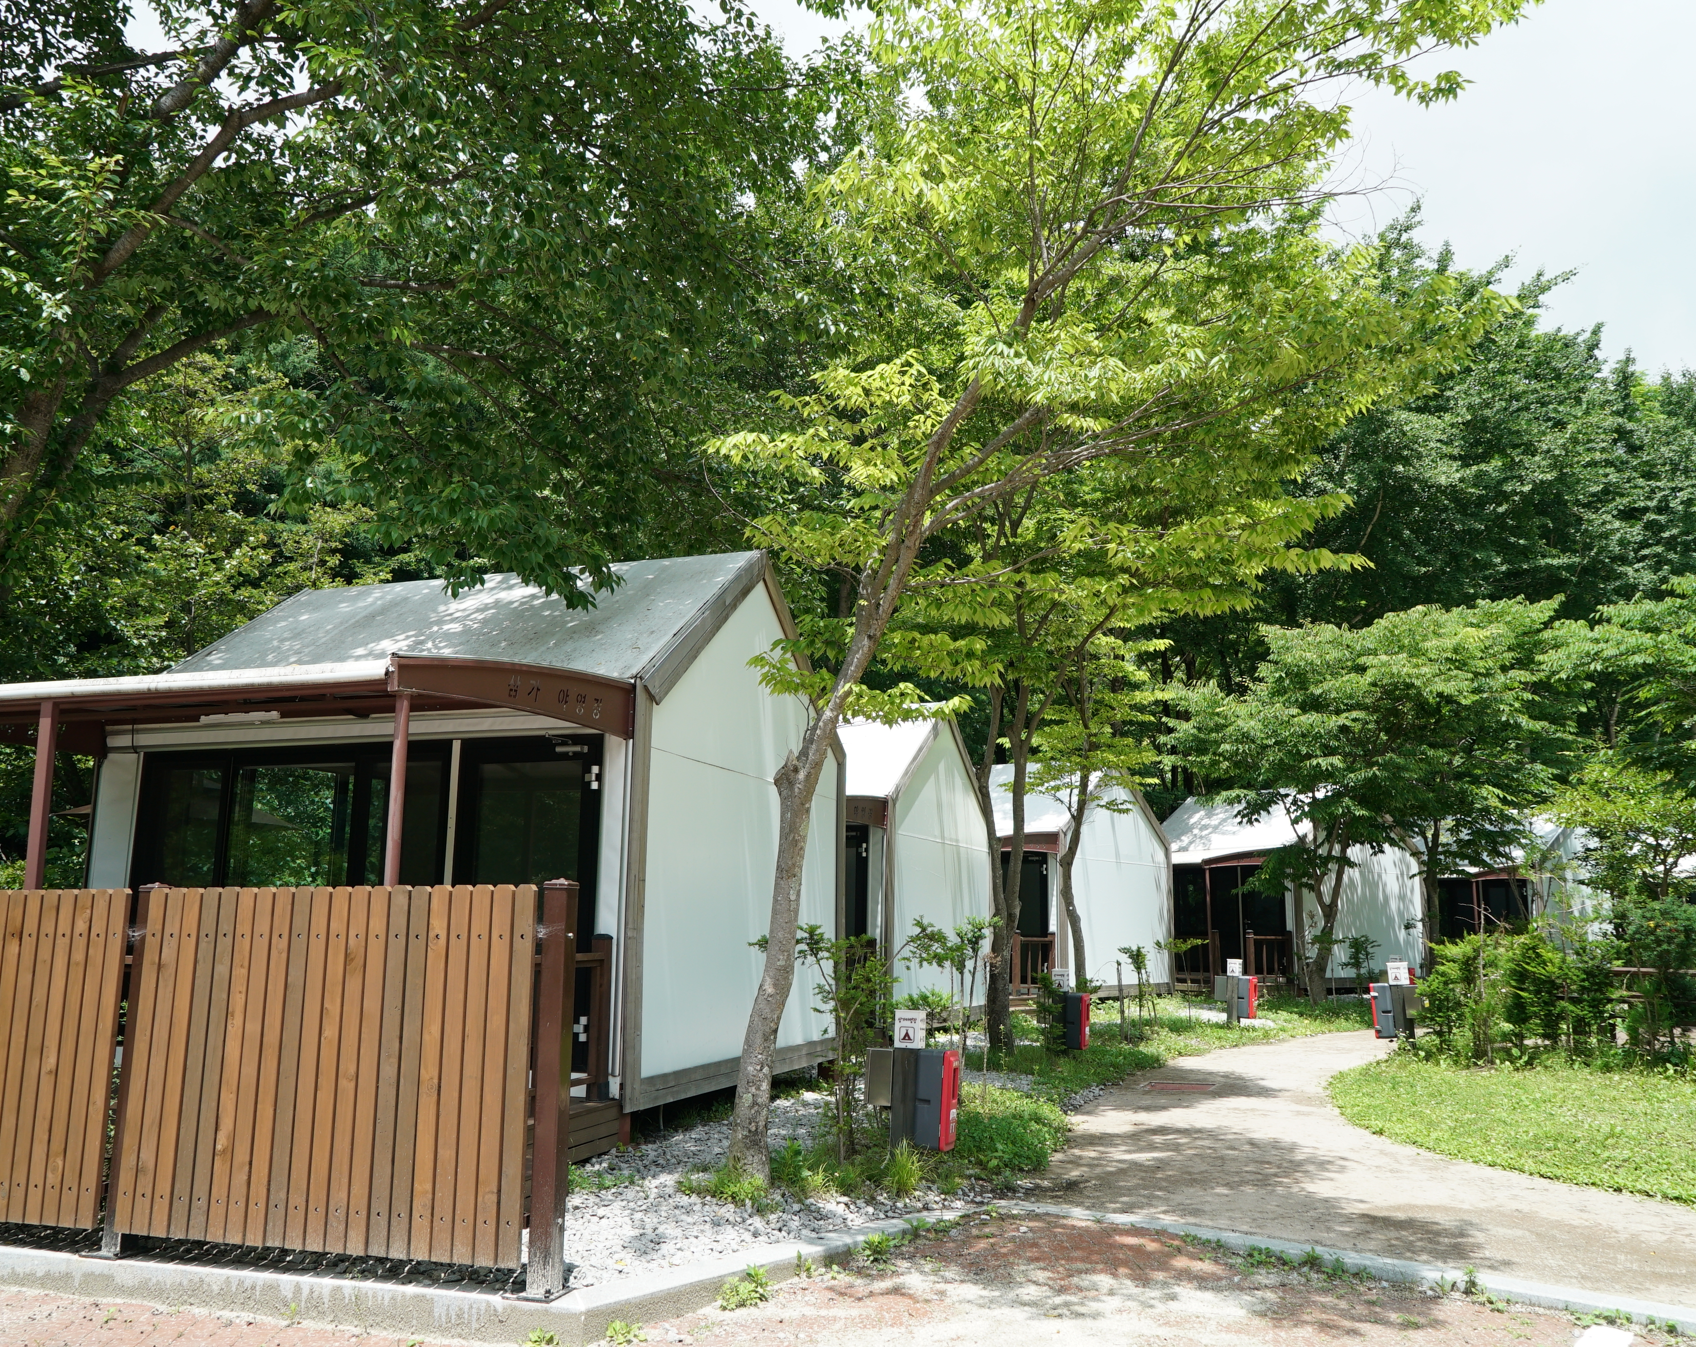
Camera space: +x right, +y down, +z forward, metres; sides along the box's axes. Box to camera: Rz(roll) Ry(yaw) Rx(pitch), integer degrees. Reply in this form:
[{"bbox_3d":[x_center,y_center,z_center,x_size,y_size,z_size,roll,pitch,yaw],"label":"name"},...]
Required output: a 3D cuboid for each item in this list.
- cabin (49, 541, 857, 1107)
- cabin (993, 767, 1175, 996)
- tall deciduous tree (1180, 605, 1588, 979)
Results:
[{"bbox_3d":[-2.739,1.110,10.853,4.392,3.986,3.957,-3,-12,19],"label":"cabin"},{"bbox_3d":[2.864,3.622,23.973,4.392,3.986,3.957,-8,-14,39],"label":"cabin"},{"bbox_3d":[9.570,2.309,24.530,7.200,7.200,6.600,-4,-12,21],"label":"tall deciduous tree"}]

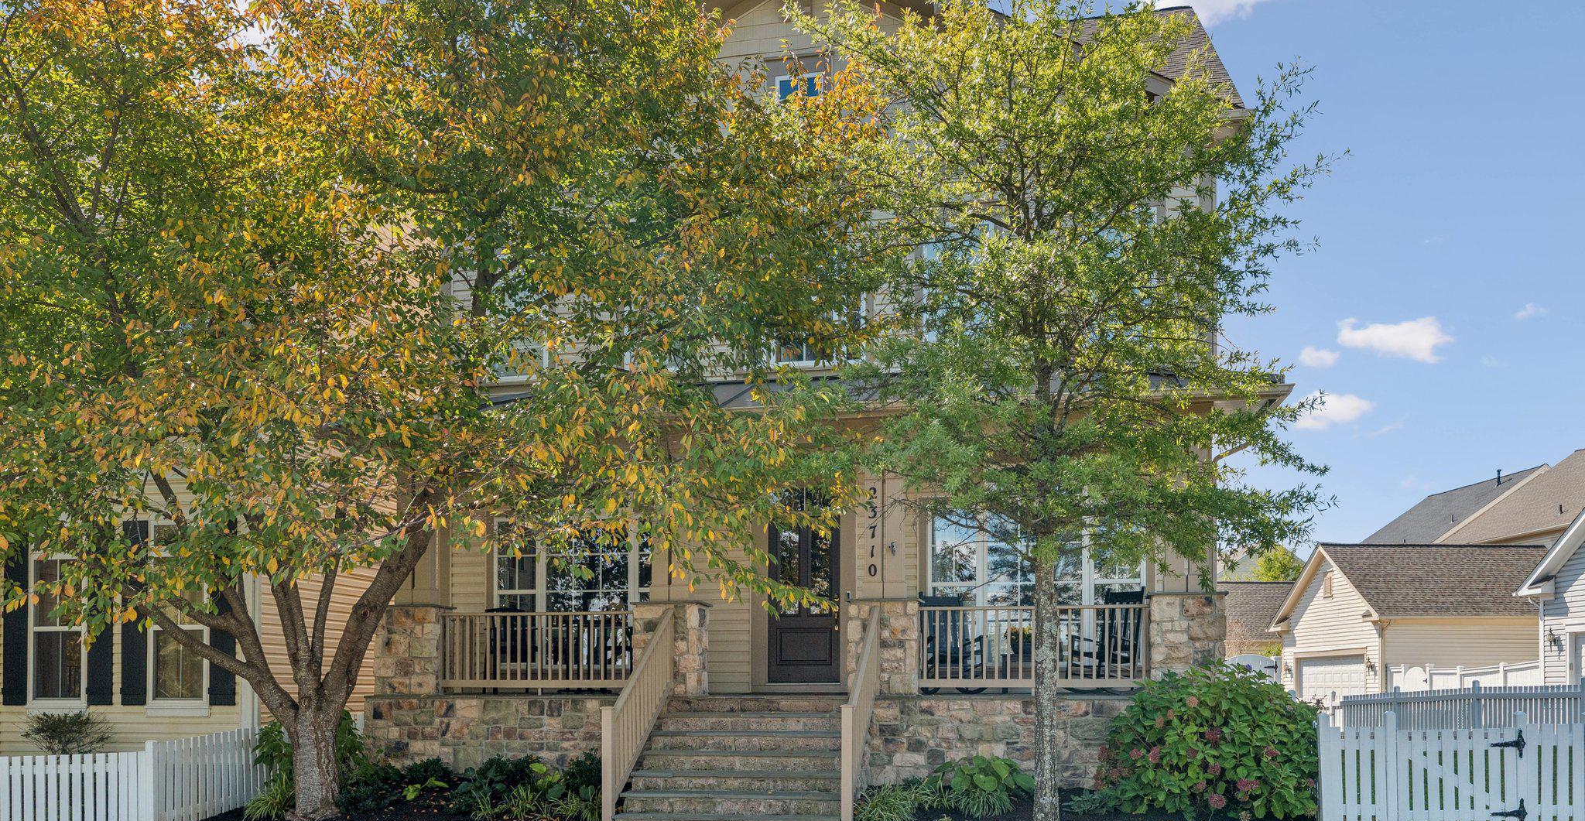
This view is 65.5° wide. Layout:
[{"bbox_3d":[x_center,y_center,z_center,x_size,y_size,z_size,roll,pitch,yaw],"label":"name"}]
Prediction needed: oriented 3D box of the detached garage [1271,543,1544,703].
[{"bbox_3d":[21.100,7.350,40.700,7.600,5.800,7.500,0,0,-2],"label":"detached garage"}]

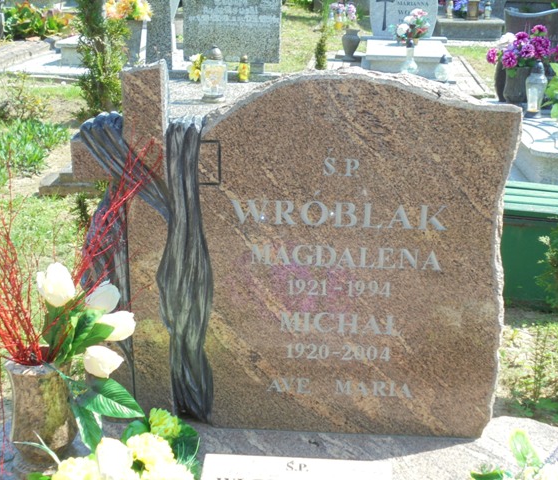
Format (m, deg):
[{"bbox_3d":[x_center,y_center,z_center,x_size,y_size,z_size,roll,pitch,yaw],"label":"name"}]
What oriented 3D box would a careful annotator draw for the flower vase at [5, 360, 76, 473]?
[{"bbox_3d":[-0.502,0.365,1.667,0.140,0.252,0.140,2,21,0],"label":"flower vase"}]

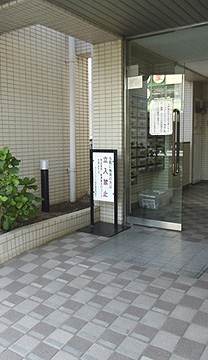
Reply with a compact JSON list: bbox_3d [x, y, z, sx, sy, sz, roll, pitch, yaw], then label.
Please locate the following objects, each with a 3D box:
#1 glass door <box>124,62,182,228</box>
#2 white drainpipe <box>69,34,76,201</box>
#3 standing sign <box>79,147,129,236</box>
[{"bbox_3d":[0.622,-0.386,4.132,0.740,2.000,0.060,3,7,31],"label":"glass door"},{"bbox_3d":[-0.478,-0.878,5.027,0.078,2.460,0.078,-1,6,0],"label":"white drainpipe"},{"bbox_3d":[0.002,0.128,4.179,0.480,1.020,0.480,4,7,34],"label":"standing sign"}]

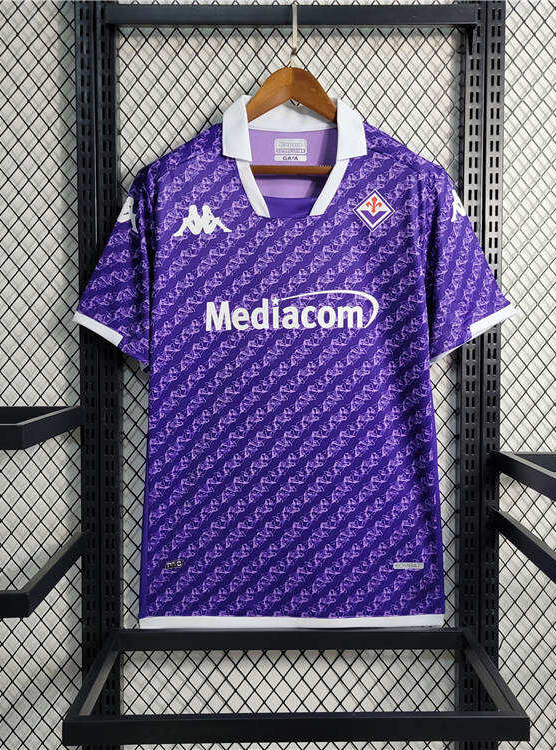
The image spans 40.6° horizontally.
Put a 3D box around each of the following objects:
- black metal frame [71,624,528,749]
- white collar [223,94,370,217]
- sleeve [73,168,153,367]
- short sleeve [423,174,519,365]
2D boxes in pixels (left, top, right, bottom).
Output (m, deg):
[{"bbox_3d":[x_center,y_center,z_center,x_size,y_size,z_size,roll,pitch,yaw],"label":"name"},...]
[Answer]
[{"bbox_3d":[0.021,0.421,1.043,0.560,0.030,0.290,0,2,-2],"label":"black metal frame"},{"bbox_3d":[0.024,-0.320,1.100,0.210,0.178,0.115,0,2,-2],"label":"white collar"},{"bbox_3d":[-0.240,-0.158,1.105,0.125,0.283,0.110,0,2,-2],"label":"sleeve"},{"bbox_3d":[0.283,-0.160,1.105,0.135,0.282,0.110,0,2,-2],"label":"short sleeve"}]

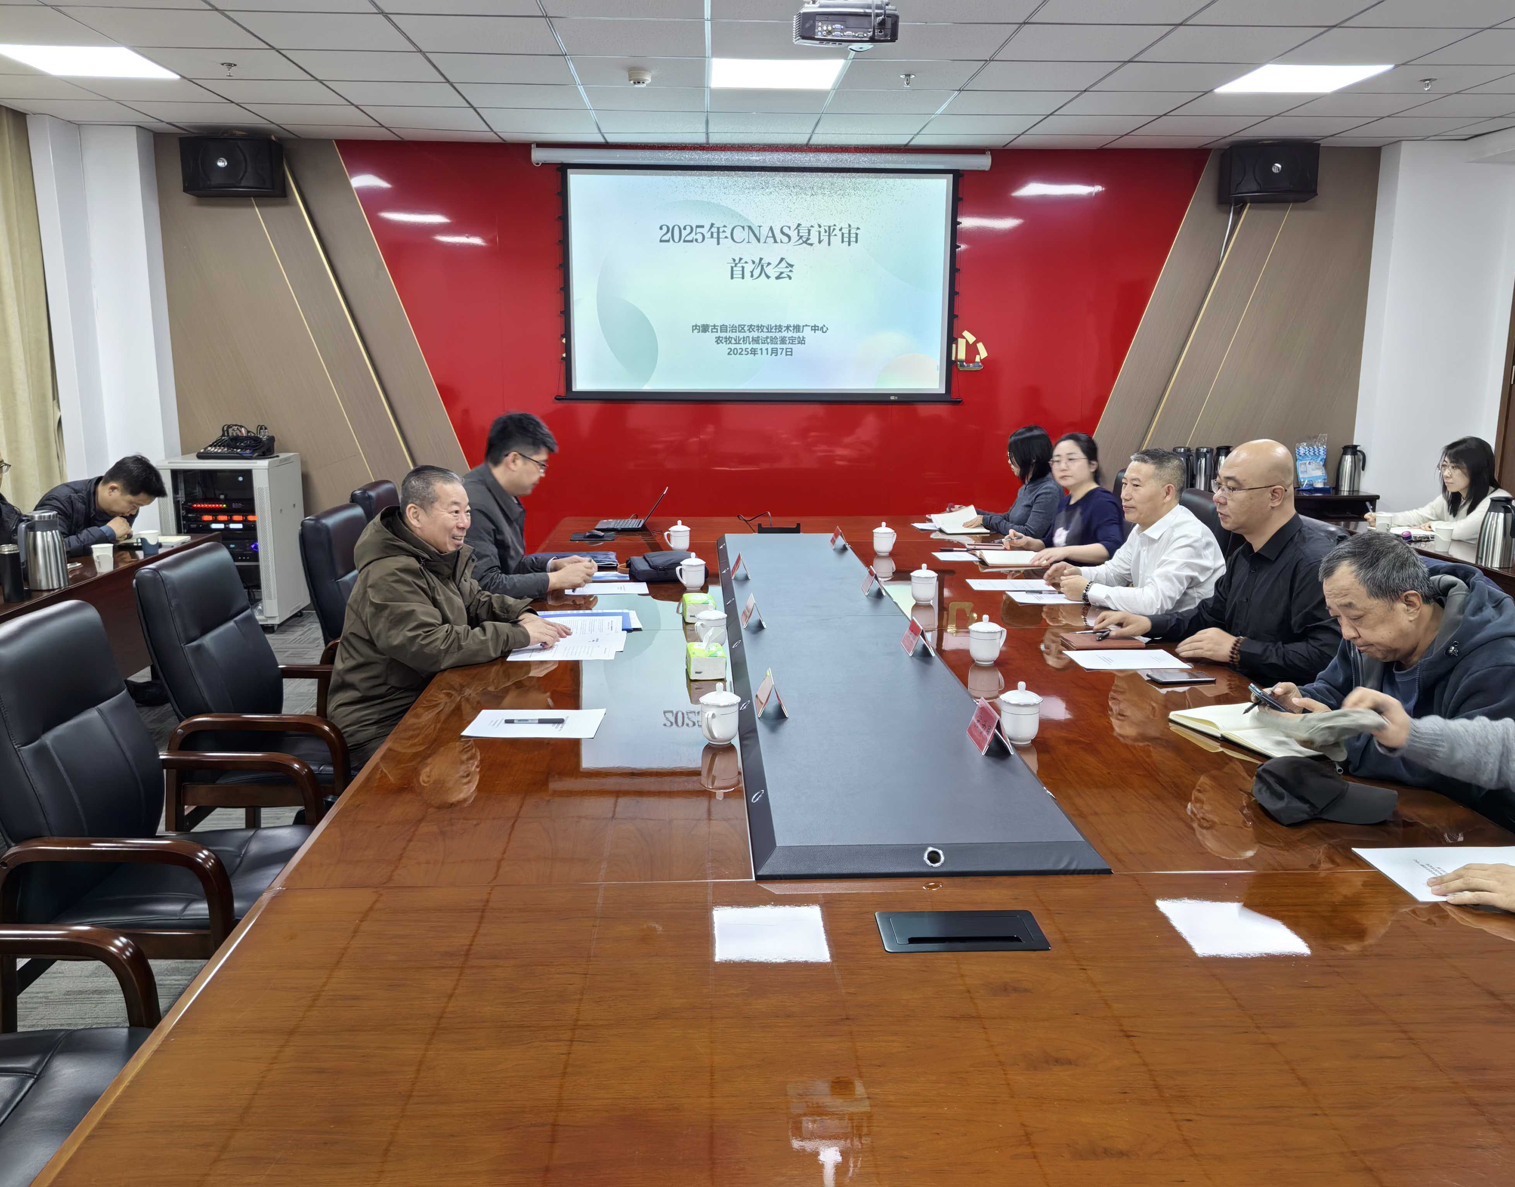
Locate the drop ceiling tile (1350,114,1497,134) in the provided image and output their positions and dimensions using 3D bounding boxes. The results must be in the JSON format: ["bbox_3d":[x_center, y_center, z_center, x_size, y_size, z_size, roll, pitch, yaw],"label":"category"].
[{"bbox_3d":[3.625,-2.598,6.859,0.600,0.020,0.600,0,11,-3],"label":"drop ceiling tile"}]

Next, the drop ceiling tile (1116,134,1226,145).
[{"bbox_3d":[2.401,-2.675,7.307,0.600,0.020,0.440,0,11,-2],"label":"drop ceiling tile"}]

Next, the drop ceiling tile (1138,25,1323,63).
[{"bbox_3d":[1.904,-2.230,5.007,0.600,0.020,0.600,0,11,-3],"label":"drop ceiling tile"}]

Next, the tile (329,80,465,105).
[{"bbox_3d":[-1.746,-2.443,6.025,0.600,0.020,0.600,0,11,-2],"label":"tile"}]

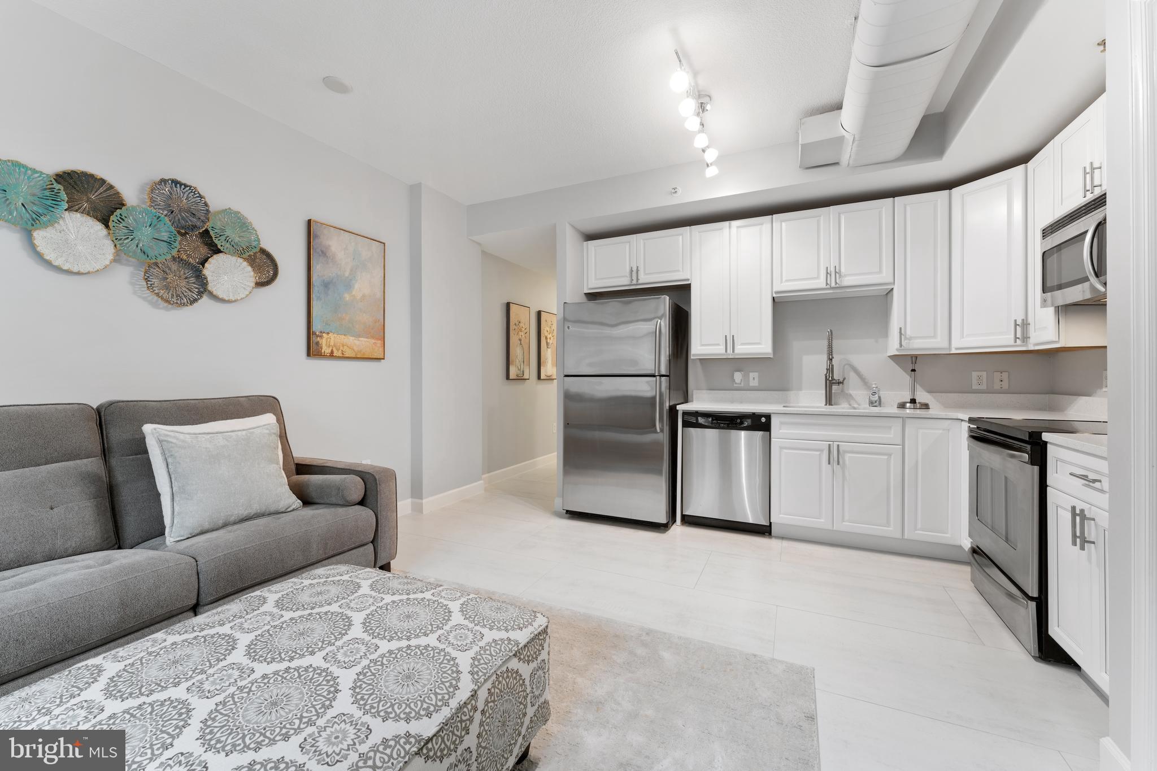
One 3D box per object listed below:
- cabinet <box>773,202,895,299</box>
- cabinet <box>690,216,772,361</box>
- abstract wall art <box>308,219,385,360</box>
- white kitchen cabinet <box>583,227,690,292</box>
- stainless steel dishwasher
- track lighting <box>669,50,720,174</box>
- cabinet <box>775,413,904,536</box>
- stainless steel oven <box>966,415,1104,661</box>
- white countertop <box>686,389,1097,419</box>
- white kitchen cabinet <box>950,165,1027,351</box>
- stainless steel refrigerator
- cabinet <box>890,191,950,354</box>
[{"bbox_3d":[1.879,-0.975,3.374,0.757,0.619,0.320,0,0,26],"label":"cabinet"},{"bbox_3d":[1.261,-0.753,3.671,0.610,1.070,0.320,0,0,26],"label":"cabinet"},{"bbox_3d":[-1.656,-0.651,3.264,0.038,0.912,0.590,0,0,26],"label":"abstract wall art"},{"bbox_3d":[0.552,-1.060,4.000,0.952,0.450,0.321,0,1,26],"label":"white kitchen cabinet"},{"bbox_3d":[1.188,0.642,3.532,0.612,0.874,0.598,0,1,26],"label":"stainless steel dishwasher"},{"bbox_3d":[0.691,-1.564,2.603,0.190,0.225,1.170,0,0,26],"label":"track lighting"},{"bbox_3d":[1.816,0.584,3.244,0.754,0.780,0.625,0,0,26],"label":"cabinet"},{"bbox_3d":[2.251,0.634,1.970,0.688,0.925,0.756,0,1,26],"label":"stainless steel oven"},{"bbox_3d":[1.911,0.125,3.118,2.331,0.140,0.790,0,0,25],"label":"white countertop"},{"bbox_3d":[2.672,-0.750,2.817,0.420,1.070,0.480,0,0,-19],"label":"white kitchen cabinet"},{"bbox_3d":[0.413,0.208,3.713,0.844,1.720,0.750,0,0,26],"label":"stainless steel refrigerator"},{"bbox_3d":[2.361,-0.749,3.144,0.301,1.065,0.320,0,0,26],"label":"cabinet"}]

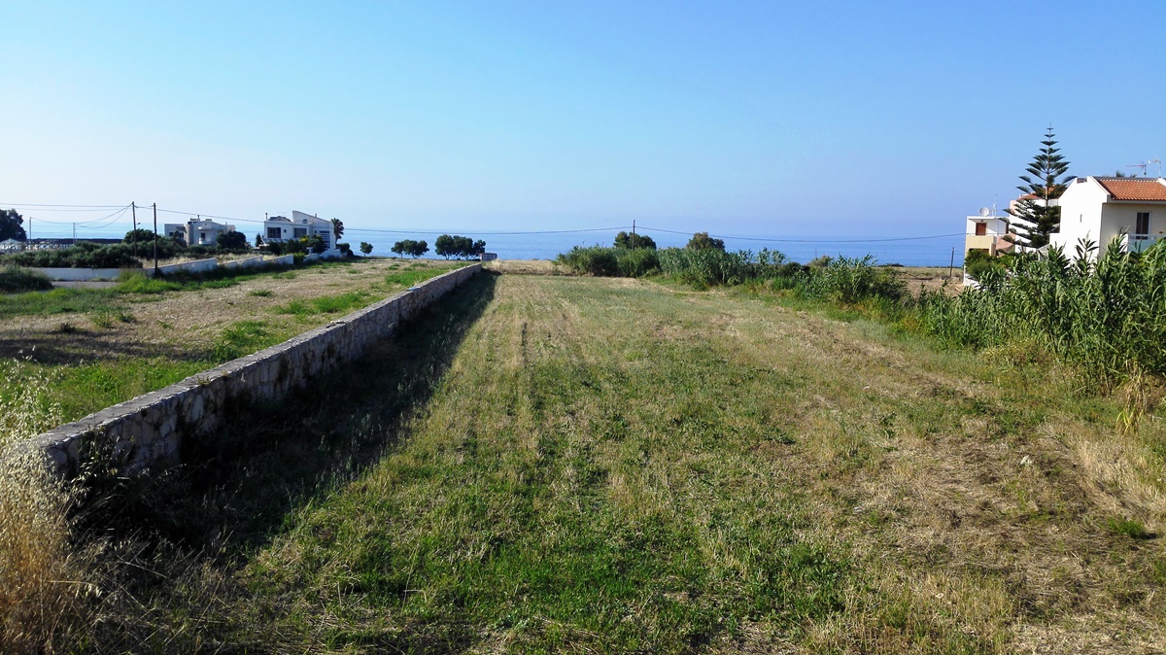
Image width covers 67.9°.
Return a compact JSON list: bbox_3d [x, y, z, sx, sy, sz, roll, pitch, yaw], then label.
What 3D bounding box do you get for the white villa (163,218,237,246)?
[{"bbox_3d":[-83.997,-20.672,190.347,14.800,6.270,10.500,-2,7,-23],"label":"white villa"}]

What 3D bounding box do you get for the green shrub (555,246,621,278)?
[{"bbox_3d":[0.555,-7.211,94.184,6.800,3.330,5.000,1,6,0],"label":"green shrub"}]

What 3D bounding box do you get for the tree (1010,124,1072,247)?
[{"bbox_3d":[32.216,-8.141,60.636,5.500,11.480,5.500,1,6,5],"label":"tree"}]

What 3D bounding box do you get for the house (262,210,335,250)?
[{"bbox_3d":[-56.357,-19.107,172.432,13.200,7.800,10.500,-1,7,-19],"label":"house"}]

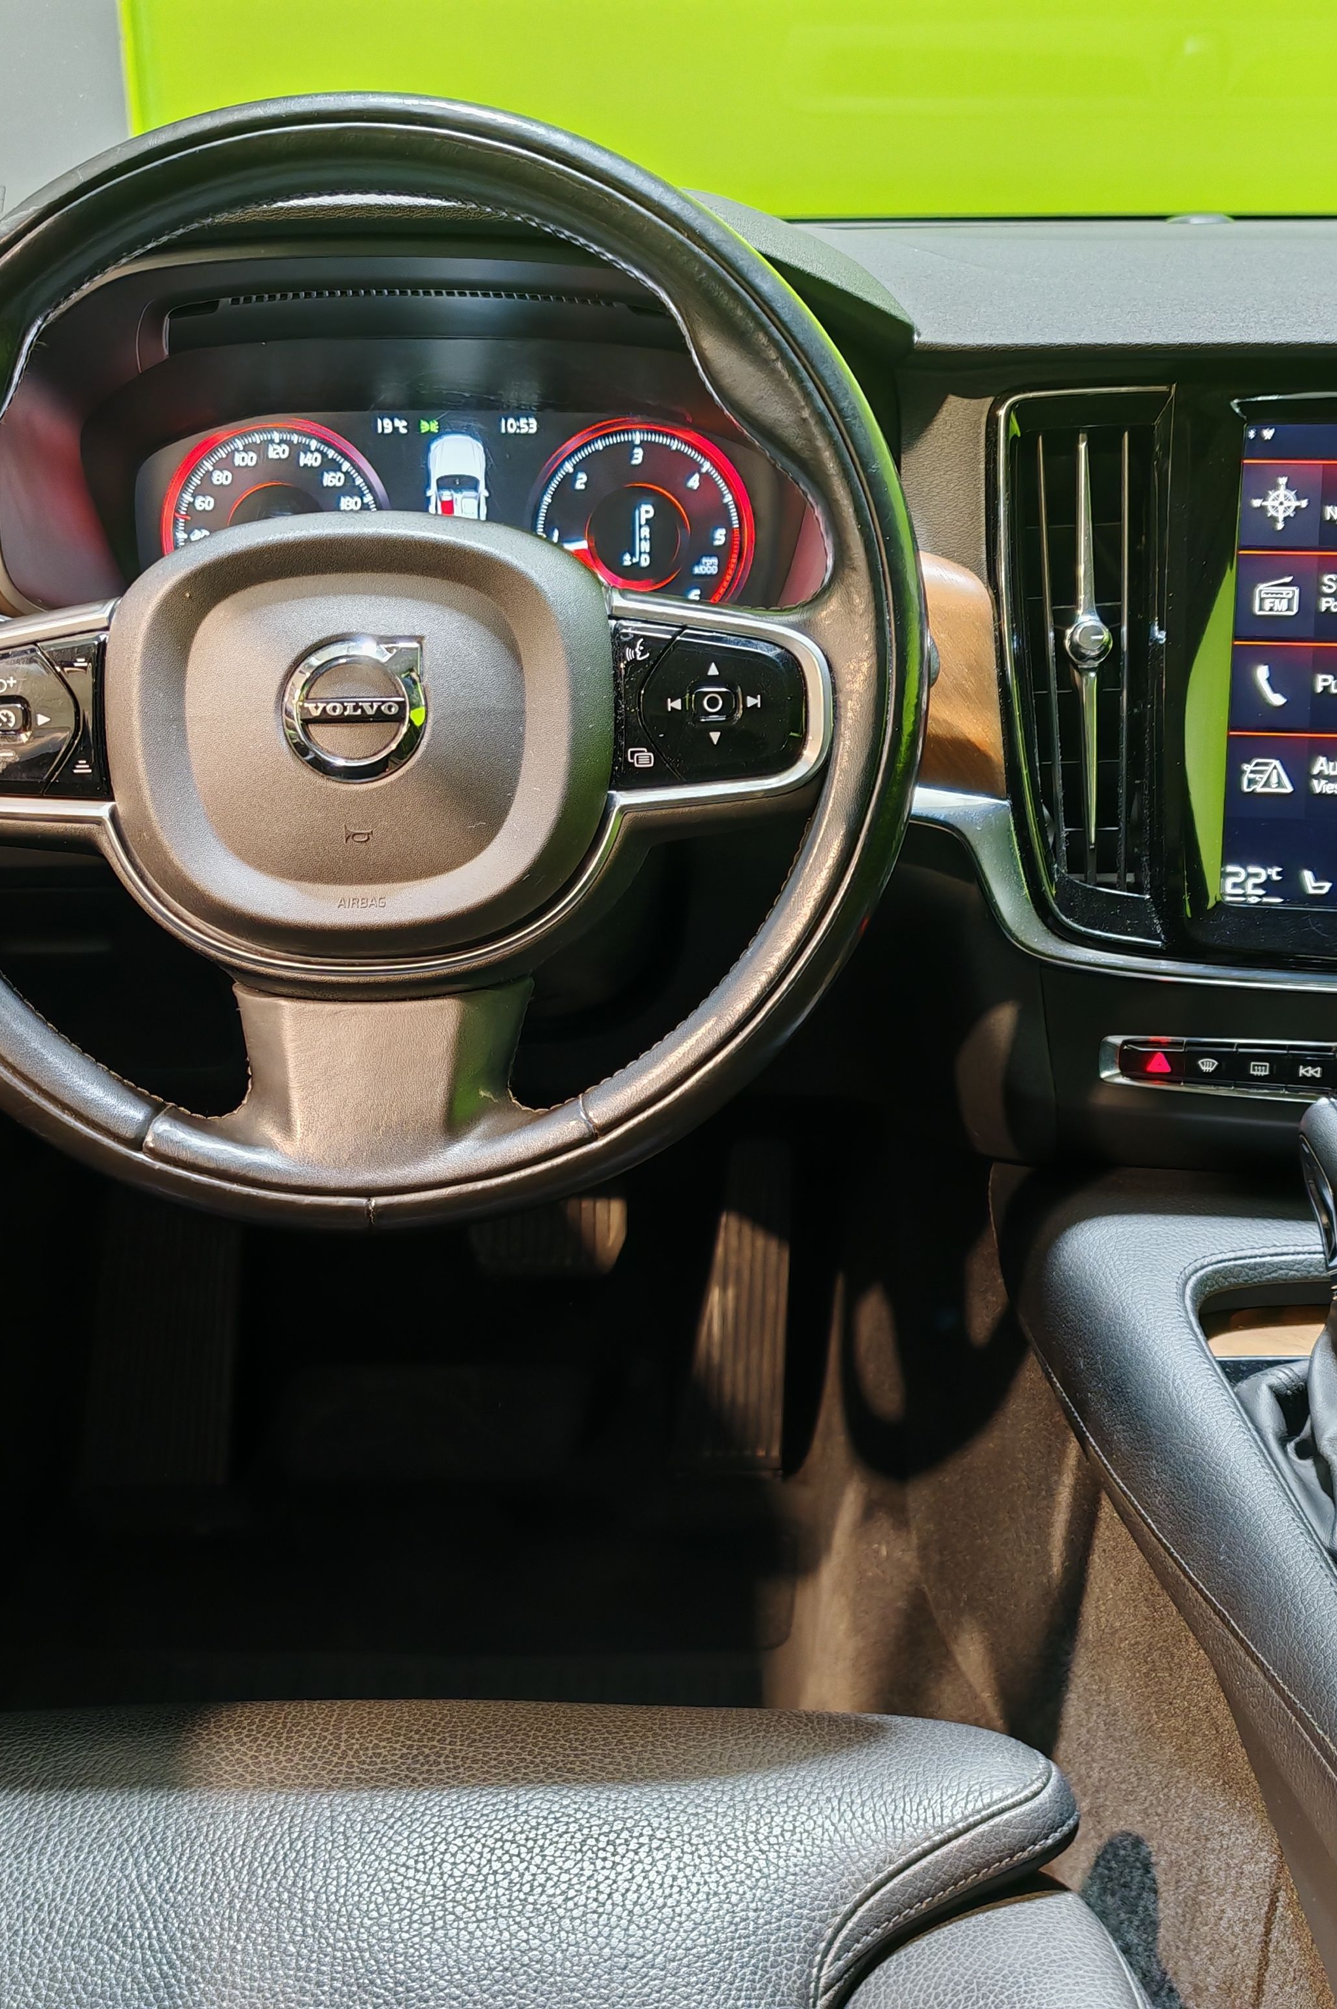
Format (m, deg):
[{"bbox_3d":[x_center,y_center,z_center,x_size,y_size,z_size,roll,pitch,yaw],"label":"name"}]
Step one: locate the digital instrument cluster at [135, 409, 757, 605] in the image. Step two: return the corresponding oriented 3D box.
[{"bbox_3d":[-0.094,-0.211,0.943,0.292,0.112,0.030,0,8,1],"label":"digital instrument cluster"}]

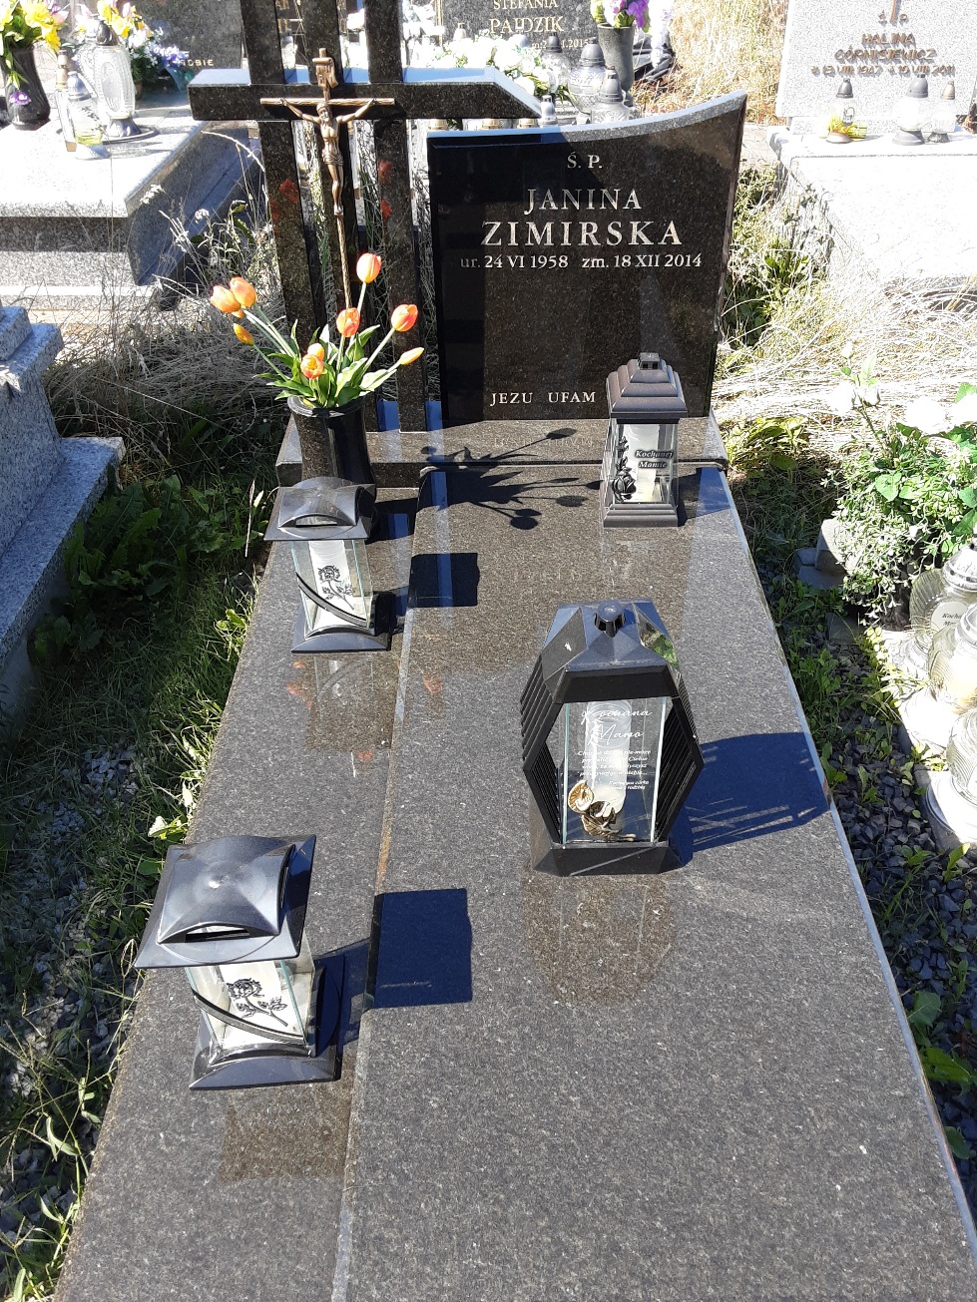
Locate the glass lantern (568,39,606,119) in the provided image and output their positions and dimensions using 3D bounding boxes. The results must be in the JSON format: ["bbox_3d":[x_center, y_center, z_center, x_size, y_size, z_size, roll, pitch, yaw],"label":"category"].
[{"bbox_3d":[0.404,-2.303,4.214,0.158,0.270,0.158,-1,39,1],"label":"glass lantern"}]

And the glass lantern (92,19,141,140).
[{"bbox_3d":[-1.309,-2.019,3.714,0.148,0.359,0.148,-1,39,0],"label":"glass lantern"}]

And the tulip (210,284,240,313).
[{"bbox_3d":[-0.463,-0.618,1.847,0.060,0.045,0.045,36,31,-16],"label":"tulip"}]

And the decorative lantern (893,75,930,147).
[{"bbox_3d":[1.470,-1.887,3.666,0.119,0.205,0.119,-1,39,0],"label":"decorative lantern"}]

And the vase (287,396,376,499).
[{"bbox_3d":[-0.301,-0.366,2.048,0.152,0.268,0.153,-1,39,0],"label":"vase"}]

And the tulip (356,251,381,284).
[{"bbox_3d":[-0.214,-0.688,1.893,0.045,0.062,0.045,8,27,-7],"label":"tulip"}]

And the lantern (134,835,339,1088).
[{"bbox_3d":[-0.266,0.336,1.167,0.166,0.268,0.166,-5,39,0],"label":"lantern"}]

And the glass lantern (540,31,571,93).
[{"bbox_3d":[0.268,-2.372,4.256,0.125,0.217,0.125,-1,39,0],"label":"glass lantern"}]

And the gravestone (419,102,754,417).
[{"bbox_3d":[0.192,-0.784,2.164,0.600,0.640,0.074,-1,39,0],"label":"gravestone"}]

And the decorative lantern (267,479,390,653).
[{"bbox_3d":[-0.257,-0.155,1.761,0.166,0.268,0.166,-3,39,2],"label":"decorative lantern"}]

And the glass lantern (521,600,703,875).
[{"bbox_3d":[0.148,0.098,1.281,0.210,0.370,0.142,-3,40,-1],"label":"glass lantern"}]

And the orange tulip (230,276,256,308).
[{"bbox_3d":[-0.420,-0.616,1.808,0.045,0.060,0.045,-32,27,24],"label":"orange tulip"}]

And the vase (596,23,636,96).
[{"bbox_3d":[0.503,-2.320,4.151,0.155,0.262,0.155,-1,39,0],"label":"vase"}]

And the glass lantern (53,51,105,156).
[{"bbox_3d":[-1.544,-2.052,3.944,0.150,0.310,0.130,-4,39,-3],"label":"glass lantern"}]

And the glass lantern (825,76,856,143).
[{"bbox_3d":[1.240,-1.903,3.701,0.105,0.193,0.105,-1,39,0],"label":"glass lantern"}]

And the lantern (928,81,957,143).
[{"bbox_3d":[1.579,-1.886,3.677,0.094,0.186,0.094,-1,39,0],"label":"lantern"}]

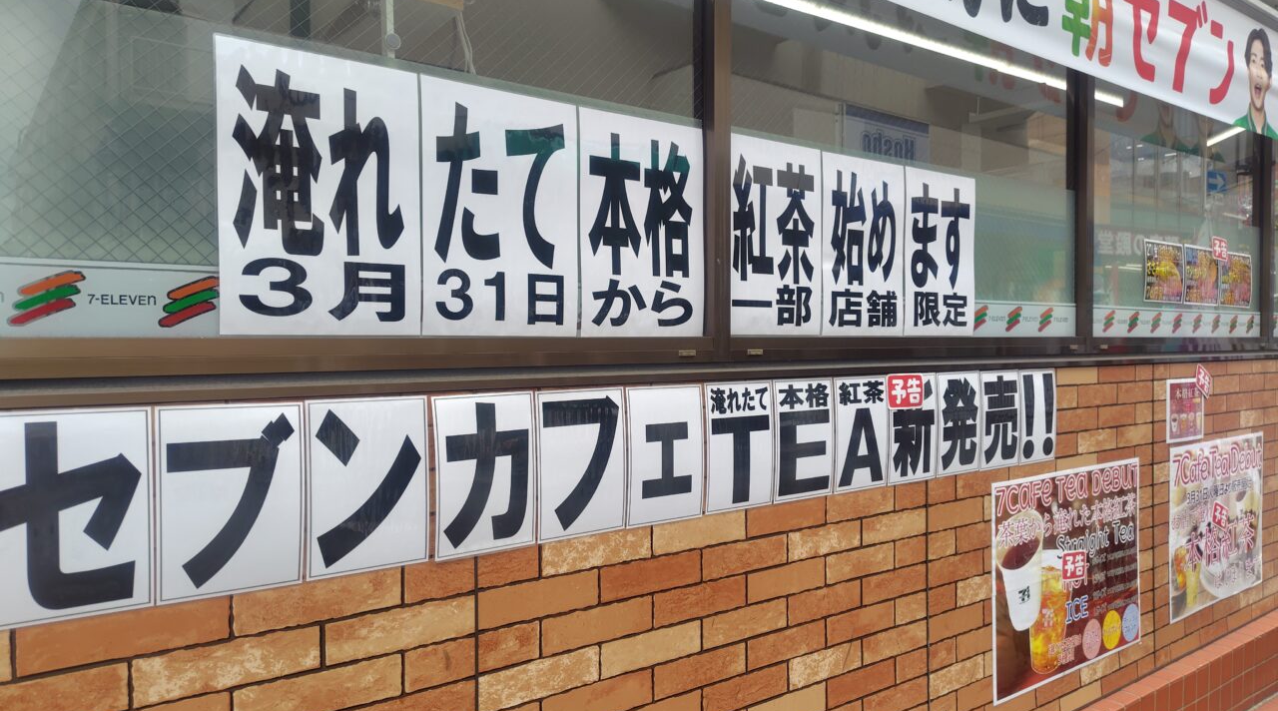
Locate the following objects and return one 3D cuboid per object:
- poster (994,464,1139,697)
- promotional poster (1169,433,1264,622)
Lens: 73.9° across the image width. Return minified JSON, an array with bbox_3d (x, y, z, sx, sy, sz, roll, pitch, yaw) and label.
[{"bbox_3d":[1.307,0.647,2.558,0.841,0.610,0.010,-1,1,-35],"label":"poster"},{"bbox_3d":[2.166,0.616,3.165,0.815,0.604,0.010,-1,1,-35],"label":"promotional poster"}]

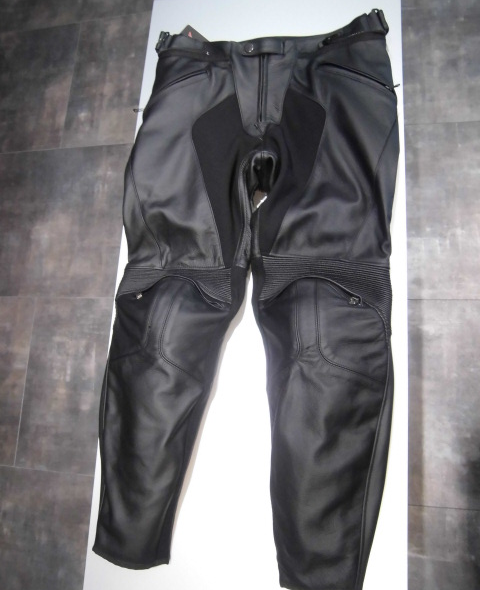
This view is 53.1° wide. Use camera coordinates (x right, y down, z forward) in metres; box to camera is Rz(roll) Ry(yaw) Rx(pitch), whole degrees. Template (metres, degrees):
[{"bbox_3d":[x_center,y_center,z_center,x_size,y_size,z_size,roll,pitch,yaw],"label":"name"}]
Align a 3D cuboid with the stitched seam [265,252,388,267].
[{"bbox_3d":[0.160,-0.065,0.878,0.217,0.025,0.018,4,78,9],"label":"stitched seam"}]

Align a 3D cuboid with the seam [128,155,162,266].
[{"bbox_3d":[-0.200,-0.179,1.018,0.060,0.035,0.235,-5,75,32],"label":"seam"}]

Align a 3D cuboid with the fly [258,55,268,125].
[{"bbox_3d":[0.049,-0.424,0.992,0.019,0.010,0.153,0,77,13],"label":"fly"}]

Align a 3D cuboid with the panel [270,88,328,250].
[{"bbox_3d":[0.117,-0.248,0.941,0.110,0.040,0.335,0,77,13],"label":"panel"}]

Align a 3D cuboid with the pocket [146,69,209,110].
[{"bbox_3d":[-0.137,-0.449,1.050,0.140,0.030,0.042,-19,69,23],"label":"pocket"}]

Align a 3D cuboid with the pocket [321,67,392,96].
[{"bbox_3d":[0.234,-0.424,0.956,0.142,0.022,0.035,15,78,4],"label":"pocket"}]

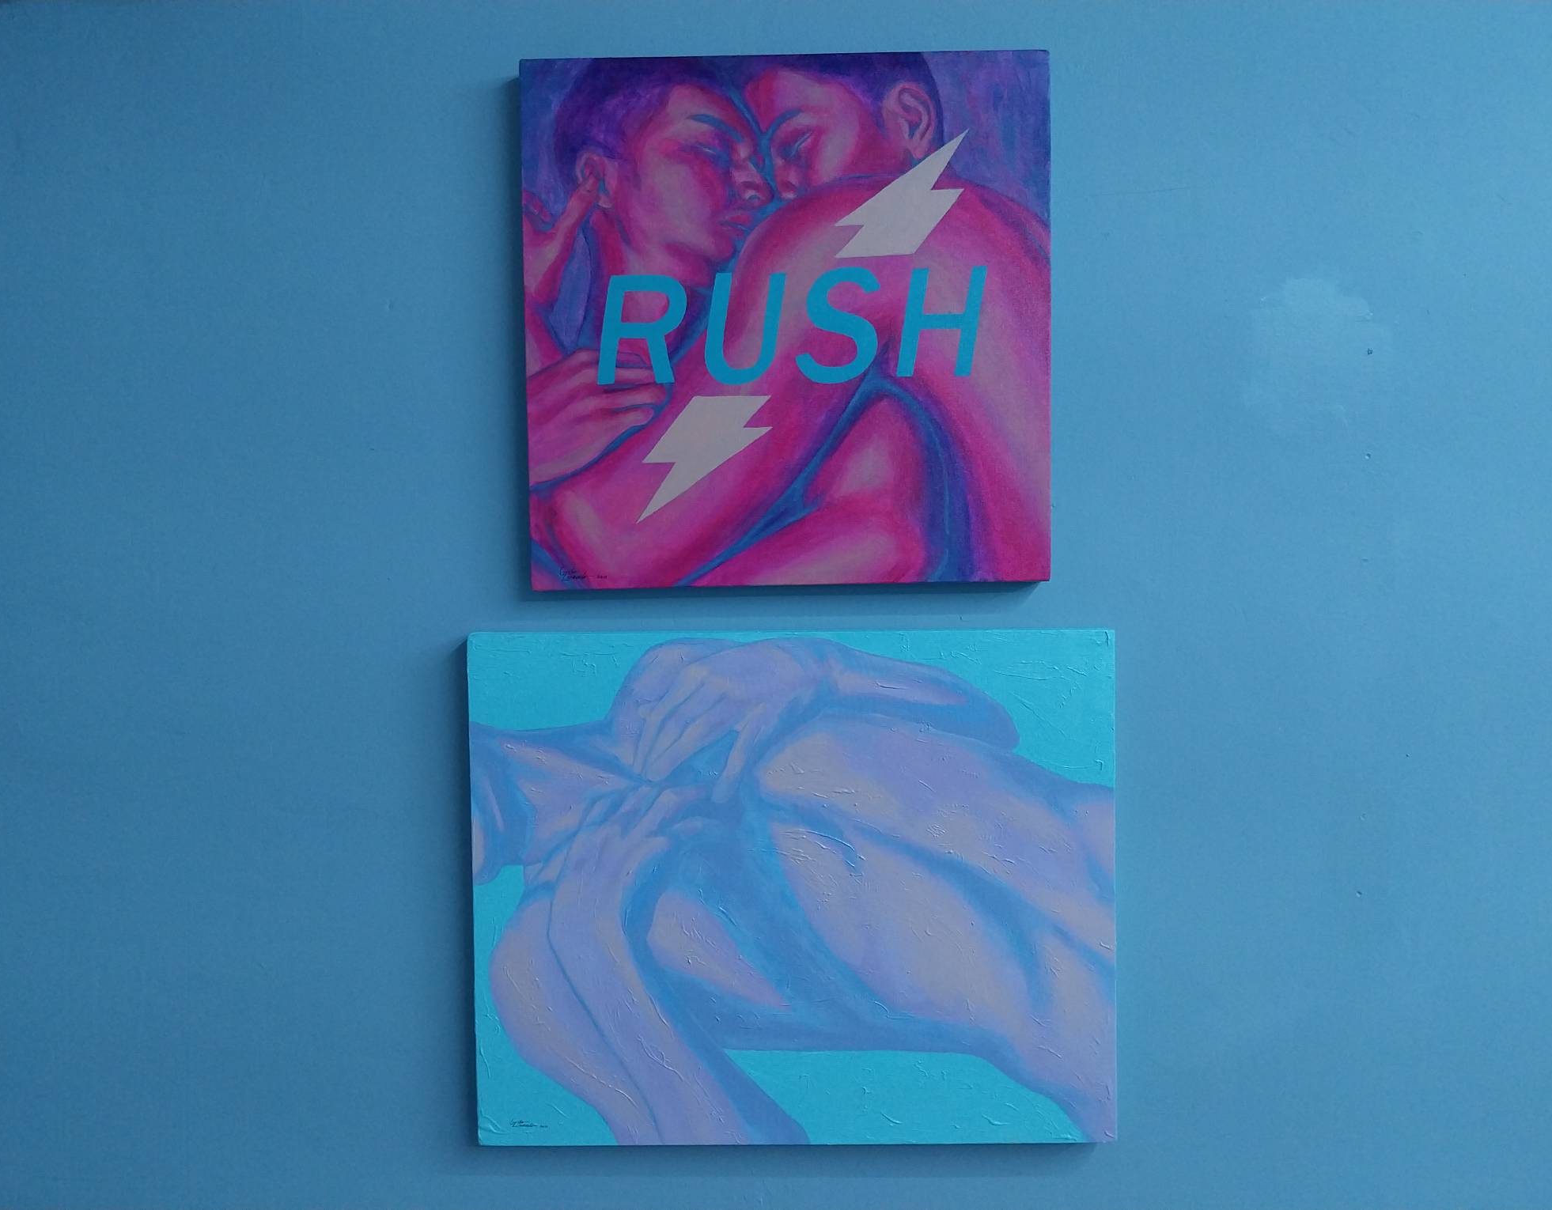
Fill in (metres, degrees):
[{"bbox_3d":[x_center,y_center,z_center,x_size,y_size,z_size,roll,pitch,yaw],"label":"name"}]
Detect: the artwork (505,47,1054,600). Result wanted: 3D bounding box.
[{"bbox_3d":[0.014,-0.329,1.425,0.610,0.612,0.031,-1,2,1],"label":"artwork"}]

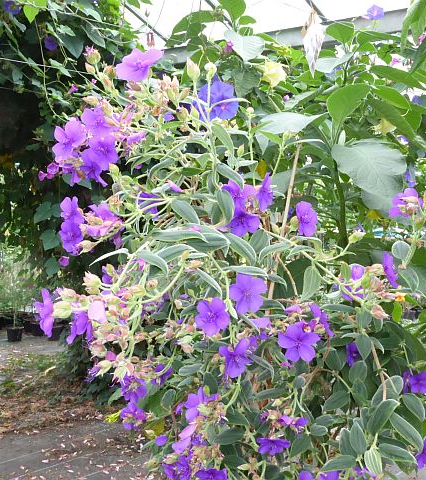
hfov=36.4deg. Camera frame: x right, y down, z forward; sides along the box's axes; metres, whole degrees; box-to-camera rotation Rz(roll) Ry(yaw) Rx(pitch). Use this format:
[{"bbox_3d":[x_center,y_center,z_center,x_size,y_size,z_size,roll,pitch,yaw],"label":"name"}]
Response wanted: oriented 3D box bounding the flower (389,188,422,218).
[{"bbox_3d":[0.432,-0.082,1.450,0.074,0.067,0.045,-2,3,-30],"label":"flower"}]

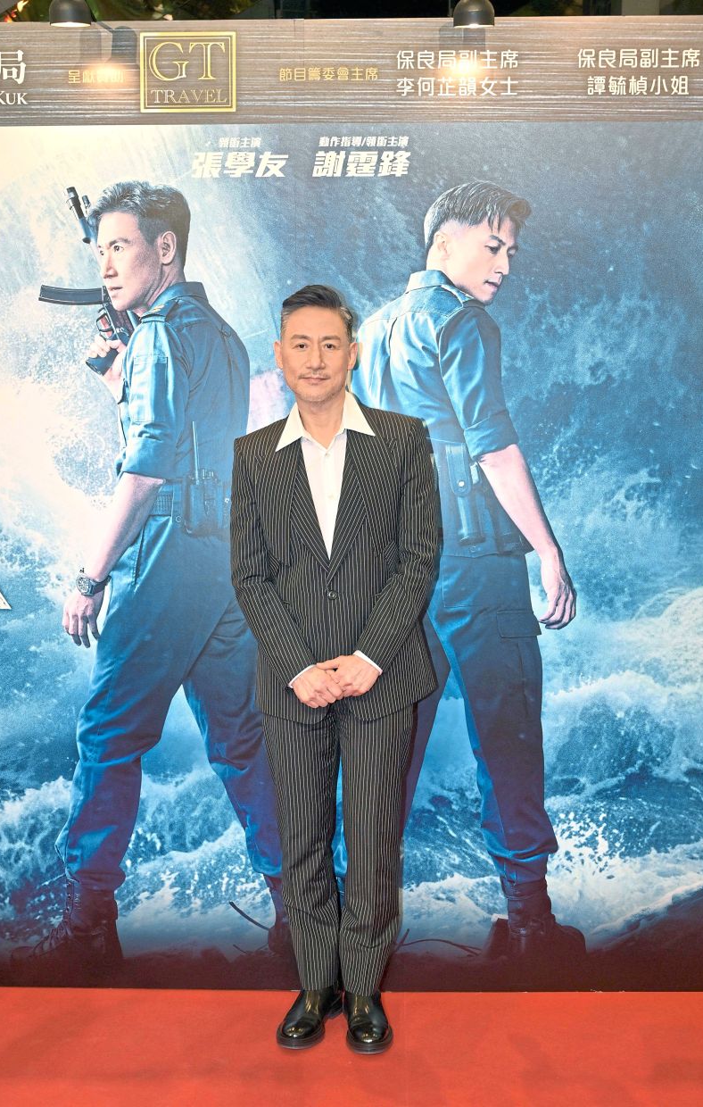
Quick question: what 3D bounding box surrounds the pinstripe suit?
[{"bbox_3d":[-0.041,0.338,2.985,0.485,1.385,0.300,0,3,1],"label":"pinstripe suit"}]

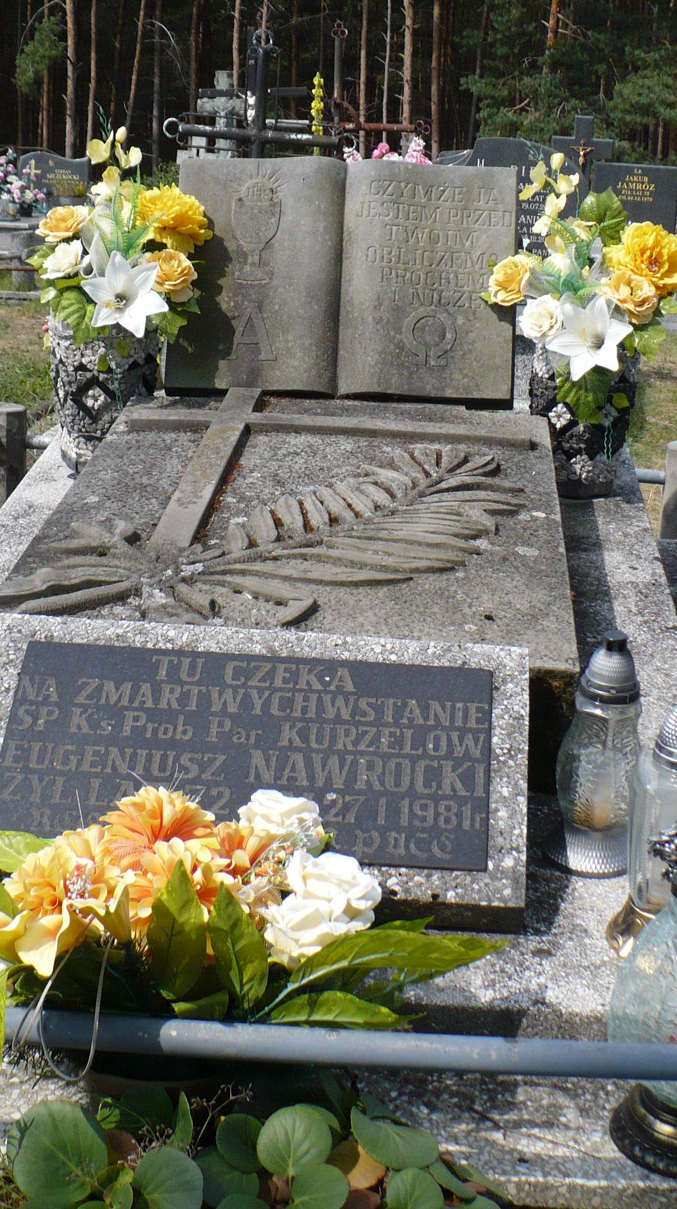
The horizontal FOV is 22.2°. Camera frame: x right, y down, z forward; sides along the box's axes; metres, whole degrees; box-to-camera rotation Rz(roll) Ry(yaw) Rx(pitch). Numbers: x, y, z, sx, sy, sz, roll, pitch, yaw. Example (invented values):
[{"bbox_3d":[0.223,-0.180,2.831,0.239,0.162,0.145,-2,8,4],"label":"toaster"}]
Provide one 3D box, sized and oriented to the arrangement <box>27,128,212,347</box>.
[{"bbox_3d":[-0.431,-0.723,3.392,0.346,0.425,0.300,3,17,3],"label":"arrangement"}]

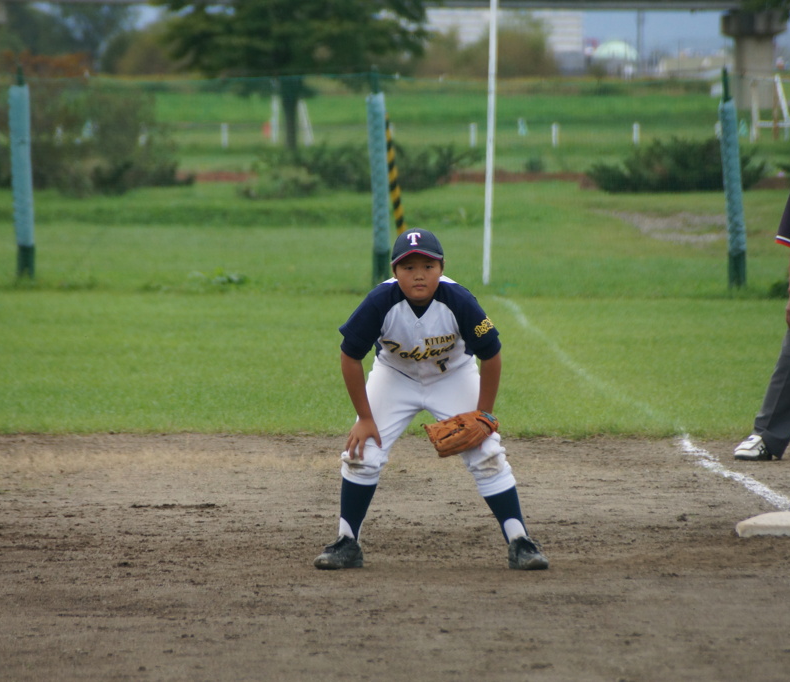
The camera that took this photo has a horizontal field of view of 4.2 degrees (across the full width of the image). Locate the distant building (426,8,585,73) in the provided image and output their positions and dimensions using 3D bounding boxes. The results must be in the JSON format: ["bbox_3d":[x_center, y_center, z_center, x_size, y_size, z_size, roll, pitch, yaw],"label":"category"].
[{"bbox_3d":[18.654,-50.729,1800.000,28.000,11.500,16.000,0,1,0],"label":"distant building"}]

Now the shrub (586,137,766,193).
[{"bbox_3d":[3.657,-2.301,139.000,2.300,0.740,1.700,0,1,0],"label":"shrub"}]

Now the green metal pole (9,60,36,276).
[{"bbox_3d":[-2.861,-1.296,82.000,0.135,1.630,0.135,-2,1,0],"label":"green metal pole"}]

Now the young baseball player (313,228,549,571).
[{"bbox_3d":[0.122,0.195,35.600,0.780,1.130,0.650,0,1,2],"label":"young baseball player"}]

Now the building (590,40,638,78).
[{"bbox_3d":[30.738,-39.601,1500.000,6.800,5.200,6.500,0,1,0],"label":"building"}]

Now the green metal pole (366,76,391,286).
[{"bbox_3d":[-0.127,-1.204,79.500,0.135,1.600,0.135,-2,1,0],"label":"green metal pole"}]

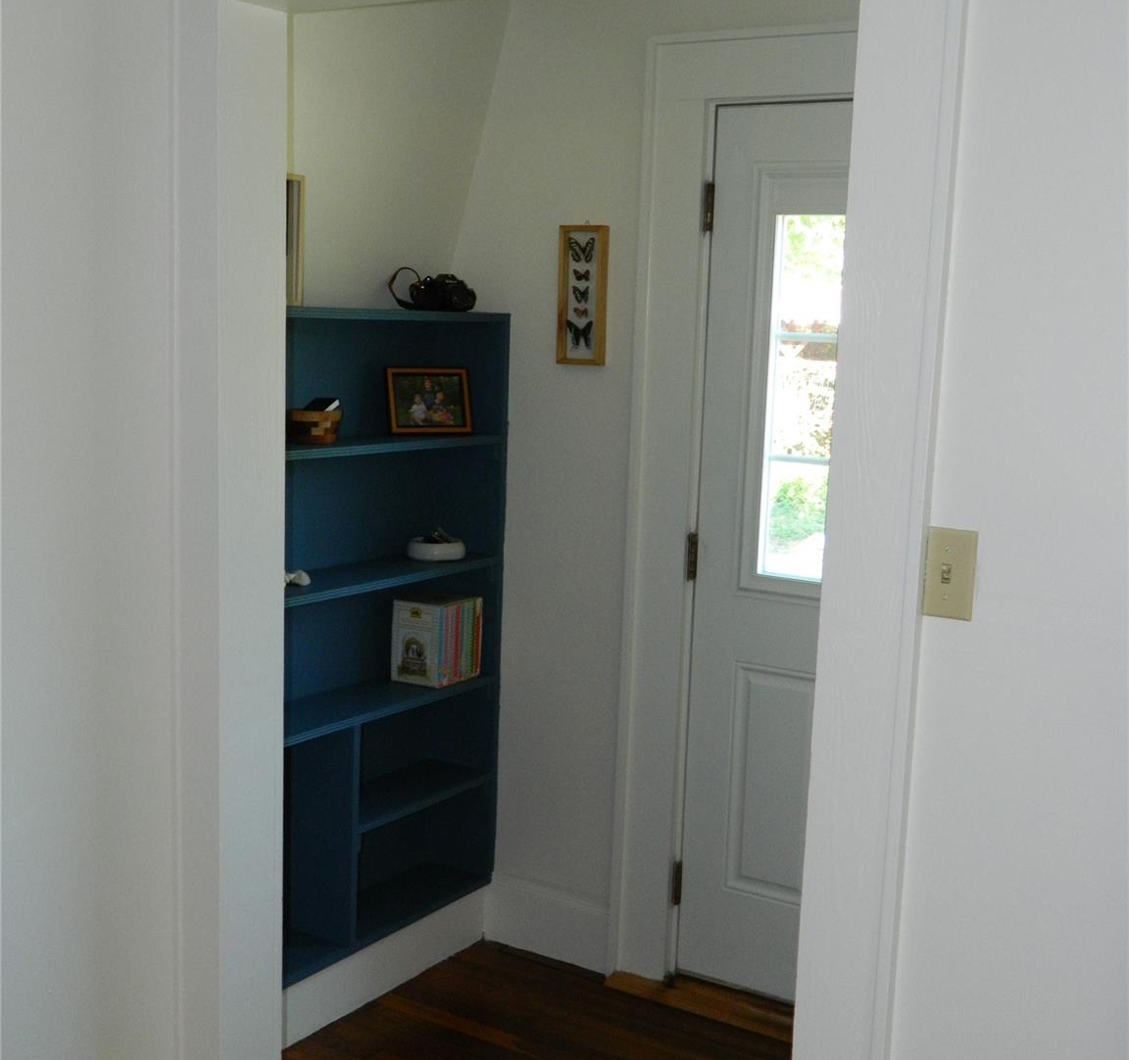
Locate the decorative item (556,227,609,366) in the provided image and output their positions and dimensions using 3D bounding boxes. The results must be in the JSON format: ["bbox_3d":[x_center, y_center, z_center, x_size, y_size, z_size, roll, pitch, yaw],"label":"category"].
[{"bbox_3d":[0.043,-0.553,3.600,0.117,0.325,0.030,8,10,33],"label":"decorative item"}]

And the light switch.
[{"bbox_3d":[0.485,0.055,1.915,0.065,0.113,0.014,8,10,33],"label":"light switch"}]

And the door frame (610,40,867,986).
[{"bbox_3d":[0.673,0.050,3.306,1.206,2.228,0.110,8,10,33],"label":"door frame"}]

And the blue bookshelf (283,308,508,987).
[{"bbox_3d":[-0.545,0.234,3.491,0.225,1.469,1.020,8,10,33],"label":"blue bookshelf"}]

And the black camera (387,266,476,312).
[{"bbox_3d":[-0.312,-0.569,3.595,0.162,0.104,0.125,-4,10,-35],"label":"black camera"}]

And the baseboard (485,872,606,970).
[{"bbox_3d":[-0.044,1.000,3.861,0.371,0.185,0.022,8,10,33],"label":"baseboard"}]

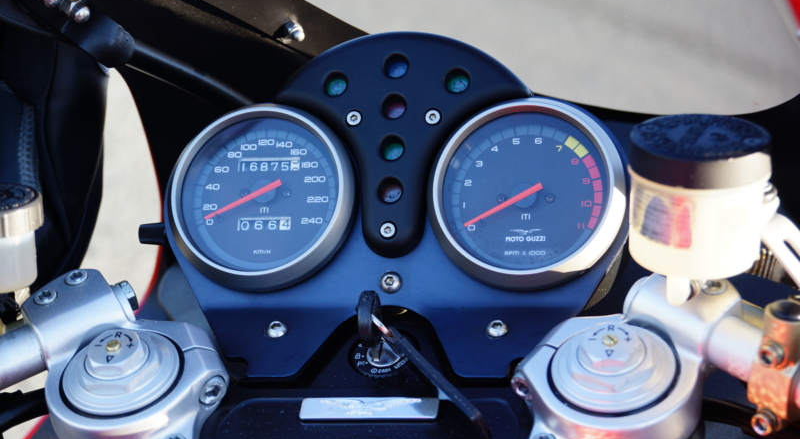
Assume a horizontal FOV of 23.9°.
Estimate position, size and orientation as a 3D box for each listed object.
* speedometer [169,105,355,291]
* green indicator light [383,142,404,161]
[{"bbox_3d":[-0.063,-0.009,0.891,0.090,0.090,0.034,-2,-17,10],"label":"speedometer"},{"bbox_3d":[-0.003,-0.032,0.882,0.011,0.011,0.008,-2,-17,10],"label":"green indicator light"}]

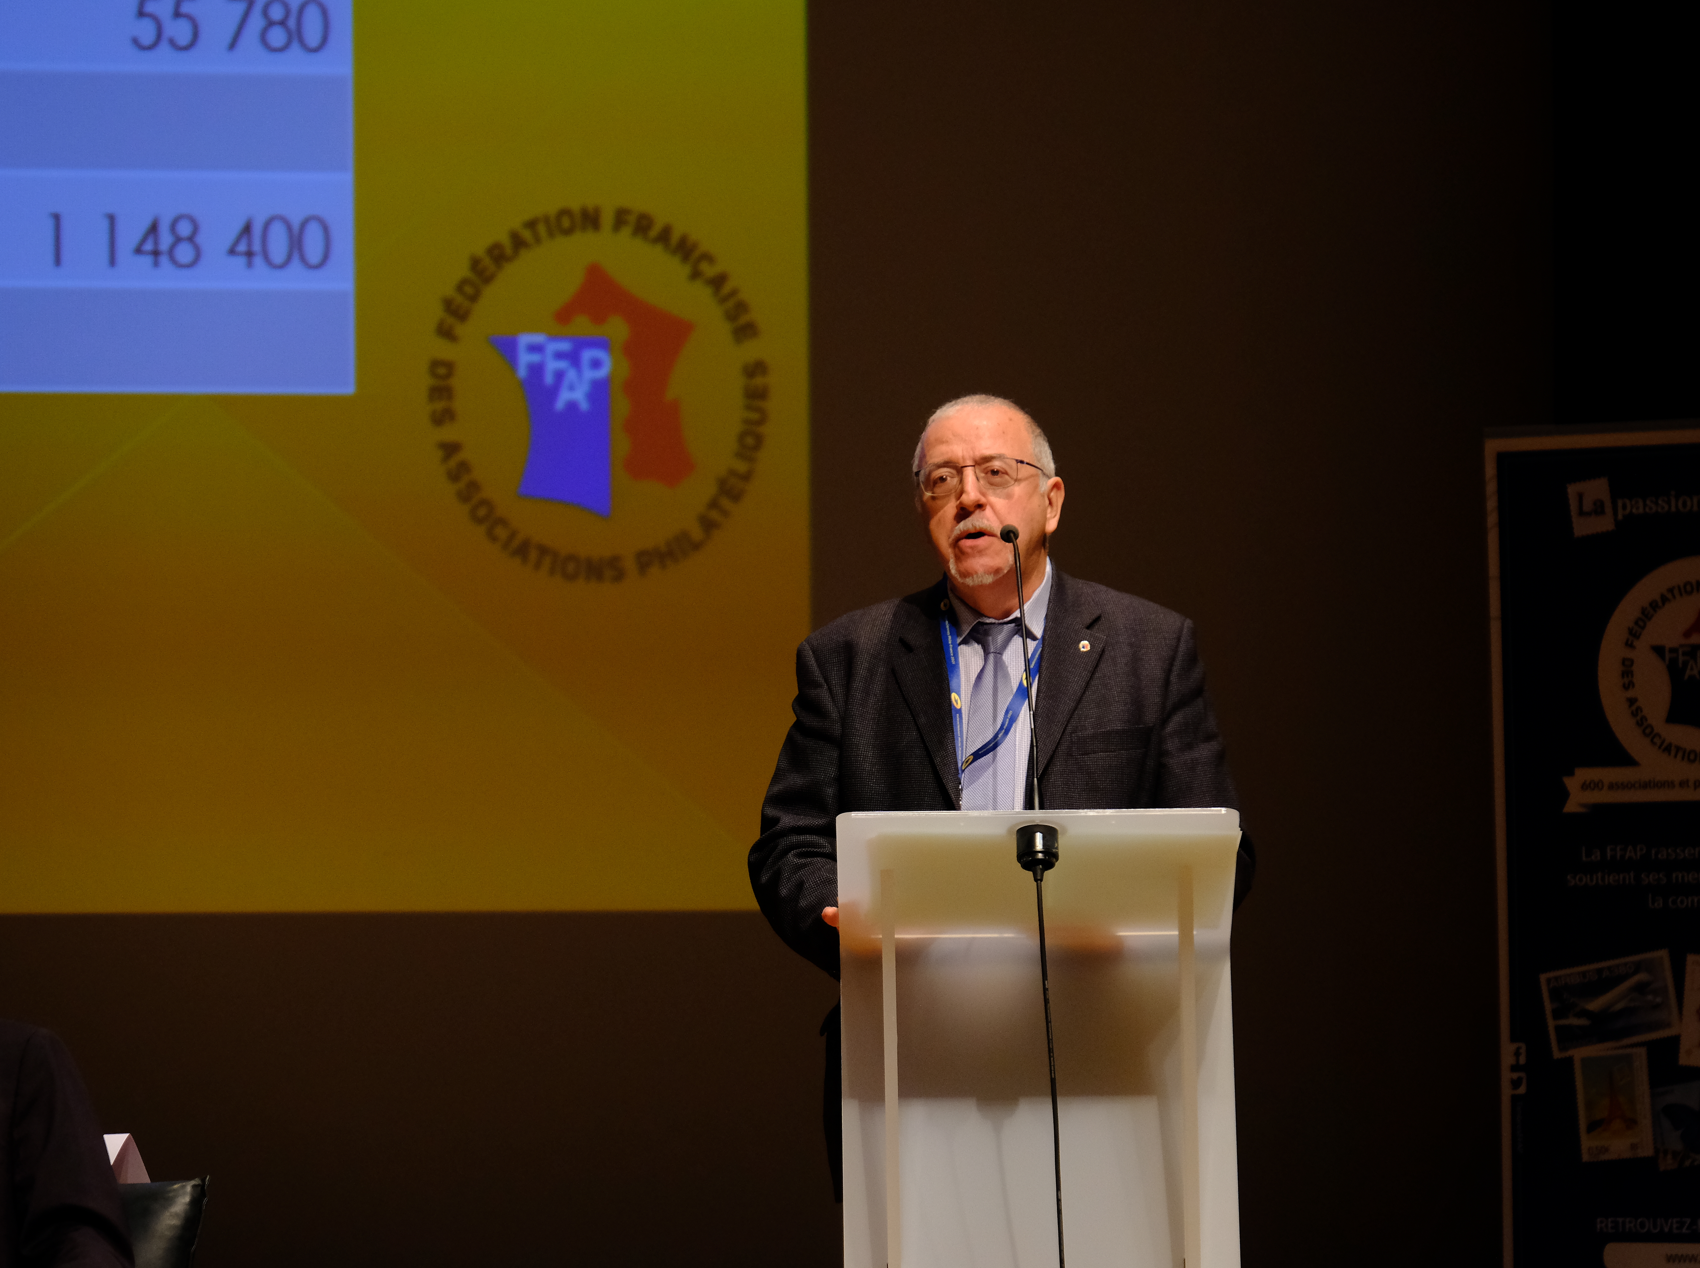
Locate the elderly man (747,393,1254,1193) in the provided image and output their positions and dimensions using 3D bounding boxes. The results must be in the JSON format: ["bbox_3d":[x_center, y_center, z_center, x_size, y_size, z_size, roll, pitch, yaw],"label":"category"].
[{"bbox_3d":[0.190,0.570,10.480,0.610,1.720,0.460,-1,-2,7],"label":"elderly man"}]

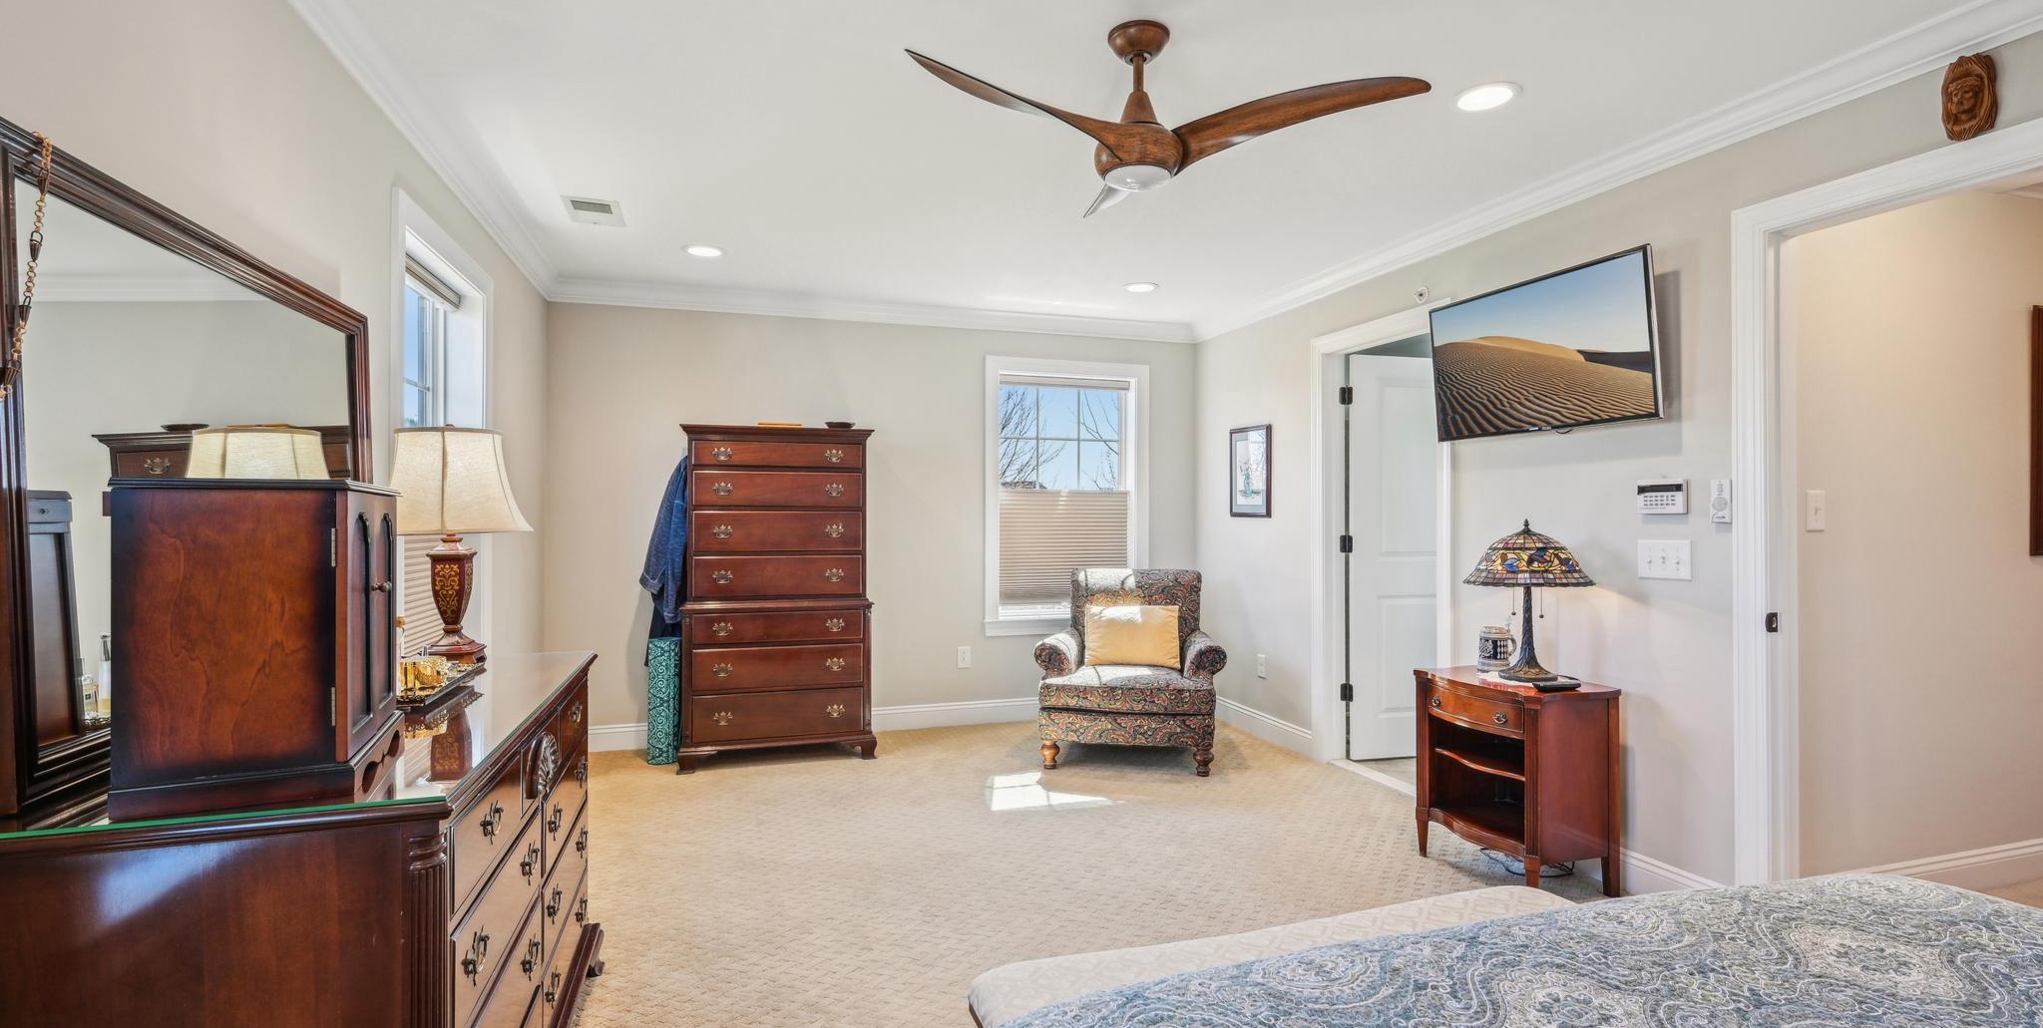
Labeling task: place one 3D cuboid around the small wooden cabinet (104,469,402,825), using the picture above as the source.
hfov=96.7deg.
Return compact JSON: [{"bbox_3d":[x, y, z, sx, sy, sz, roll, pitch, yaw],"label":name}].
[{"bbox_3d":[-1.105,0.171,1.354,0.250,0.424,0.369,0,0,-25],"label":"small wooden cabinet"}]

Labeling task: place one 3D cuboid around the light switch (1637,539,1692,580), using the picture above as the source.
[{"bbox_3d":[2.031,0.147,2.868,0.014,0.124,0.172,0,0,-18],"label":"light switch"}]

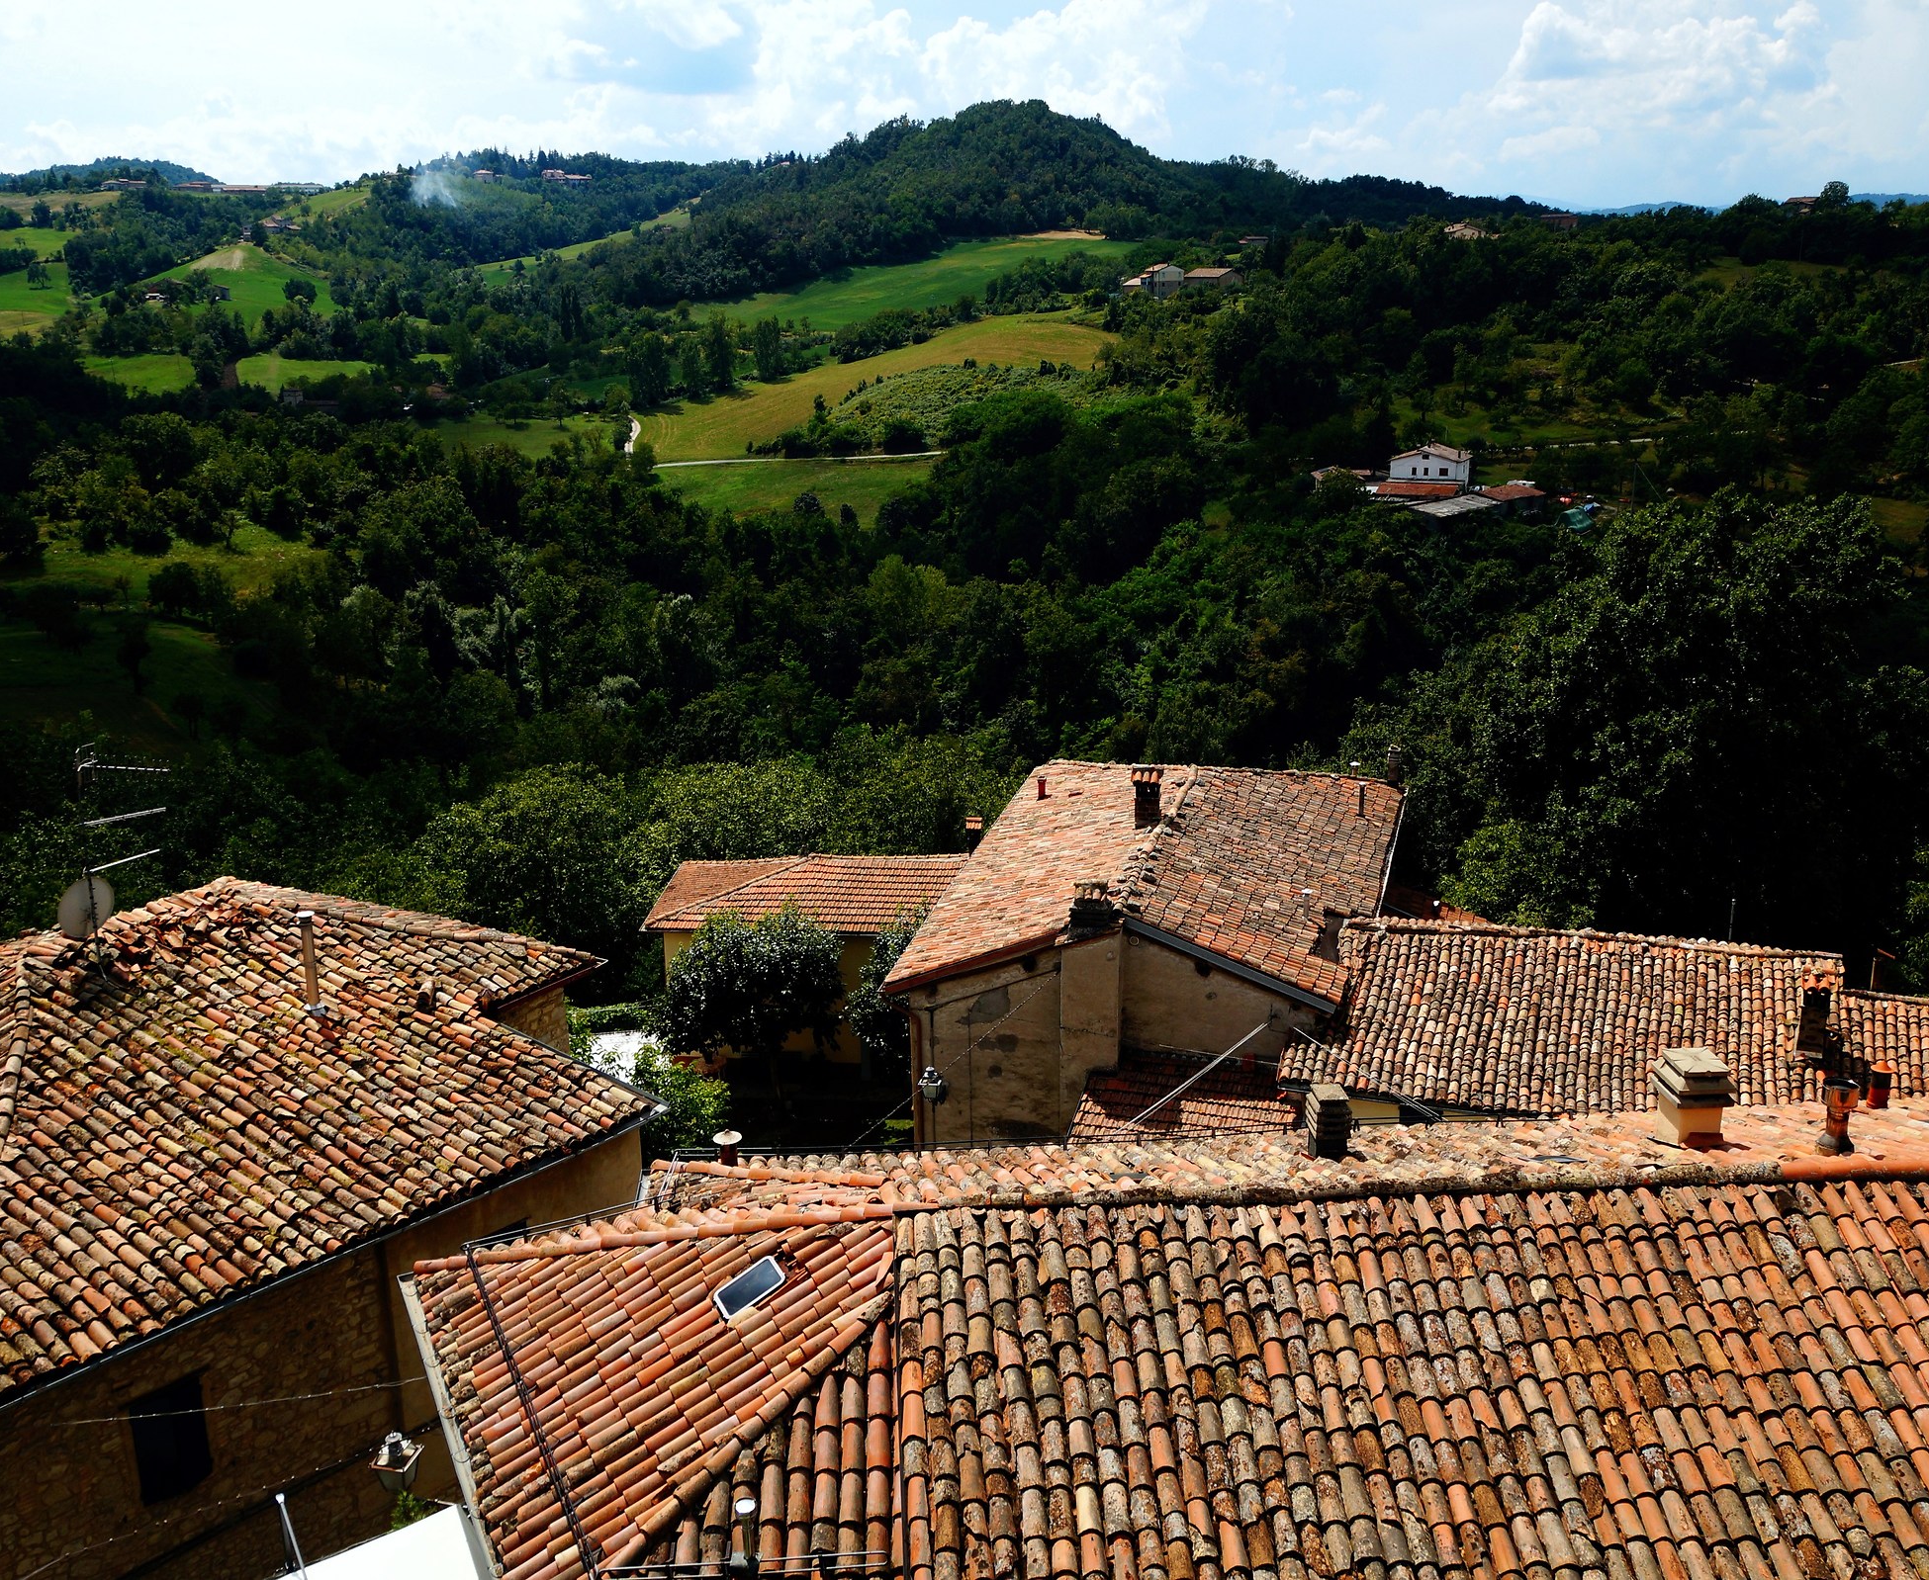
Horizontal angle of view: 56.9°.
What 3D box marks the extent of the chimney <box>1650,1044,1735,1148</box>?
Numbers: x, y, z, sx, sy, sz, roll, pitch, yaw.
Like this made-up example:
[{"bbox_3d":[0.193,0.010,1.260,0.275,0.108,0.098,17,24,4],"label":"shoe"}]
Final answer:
[{"bbox_3d":[7.244,3.100,17.715,0.564,0.866,0.604,-2,16,-2],"label":"chimney"}]

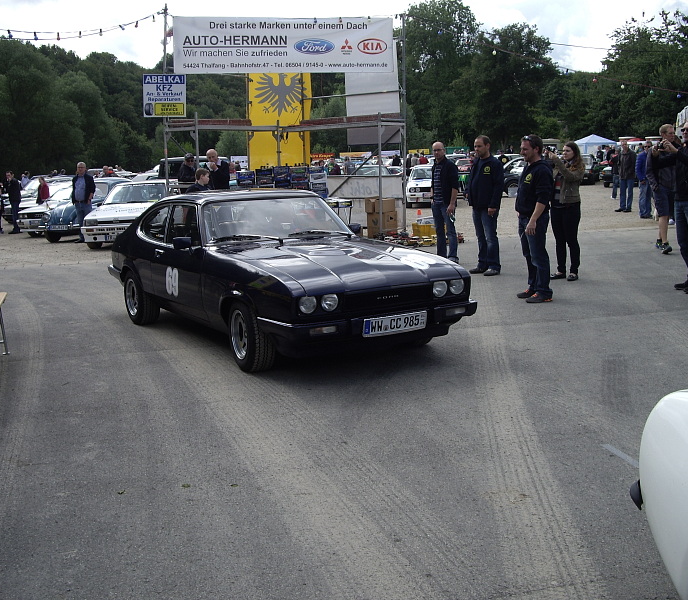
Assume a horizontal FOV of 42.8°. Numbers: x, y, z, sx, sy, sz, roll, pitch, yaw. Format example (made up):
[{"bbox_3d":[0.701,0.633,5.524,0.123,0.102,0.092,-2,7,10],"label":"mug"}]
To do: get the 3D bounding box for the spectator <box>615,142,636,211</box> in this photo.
[{"bbox_3d":[7.220,-3.162,22.464,0.520,1.790,0.360,2,9,20],"label":"spectator"}]

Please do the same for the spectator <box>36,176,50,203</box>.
[{"bbox_3d":[-8.582,-2.711,25.081,0.480,1.600,0.350,7,12,44],"label":"spectator"}]

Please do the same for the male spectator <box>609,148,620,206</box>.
[{"bbox_3d":[9.019,-4.160,29.172,0.380,1.720,0.500,-6,9,-25],"label":"male spectator"}]

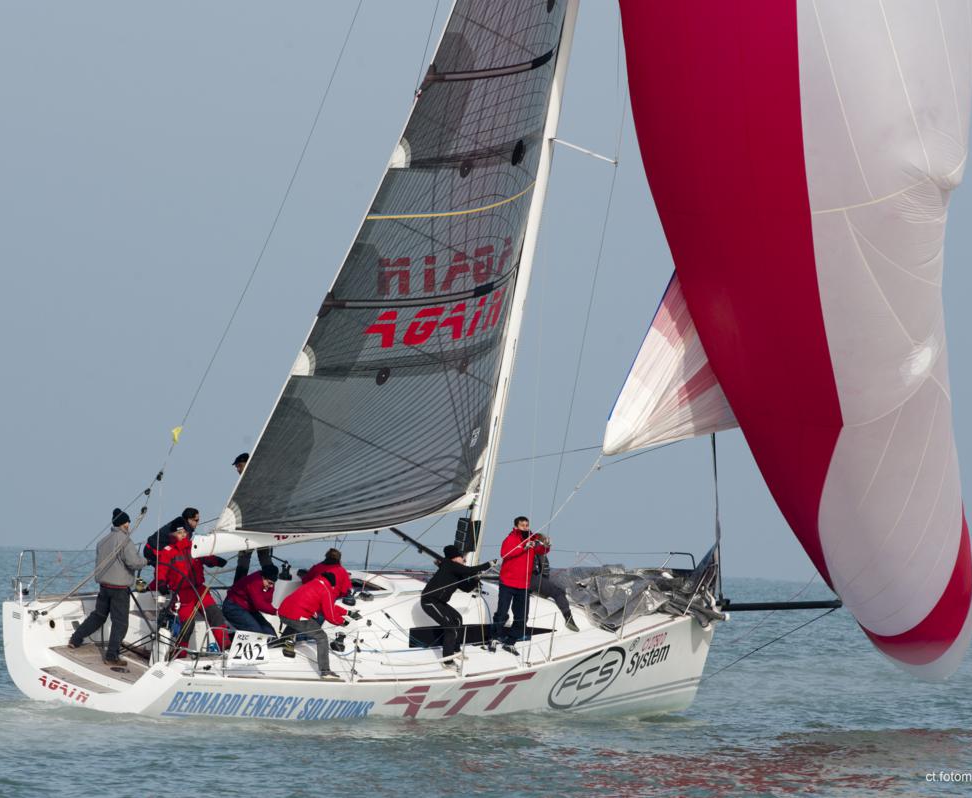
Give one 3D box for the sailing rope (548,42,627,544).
[{"bbox_3d":[1.257,-1.305,122.050,0.080,5.943,0.080,15,9,42],"label":"sailing rope"}]

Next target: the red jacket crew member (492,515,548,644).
[{"bbox_3d":[0.402,2.282,123.600,0.550,1.690,0.620,2,-1,44],"label":"red jacket crew member"}]

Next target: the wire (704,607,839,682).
[{"bbox_3d":[3.629,3.158,127.900,0.040,0.040,2.708,2,21,45],"label":"wire"}]

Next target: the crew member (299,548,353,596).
[{"bbox_3d":[-1.952,2.430,122.300,0.620,1.200,0.750,2,-1,30],"label":"crew member"}]

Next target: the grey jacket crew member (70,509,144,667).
[{"bbox_3d":[-4.530,2.250,119.900,0.850,1.860,0.600,3,-1,-28],"label":"grey jacket crew member"}]

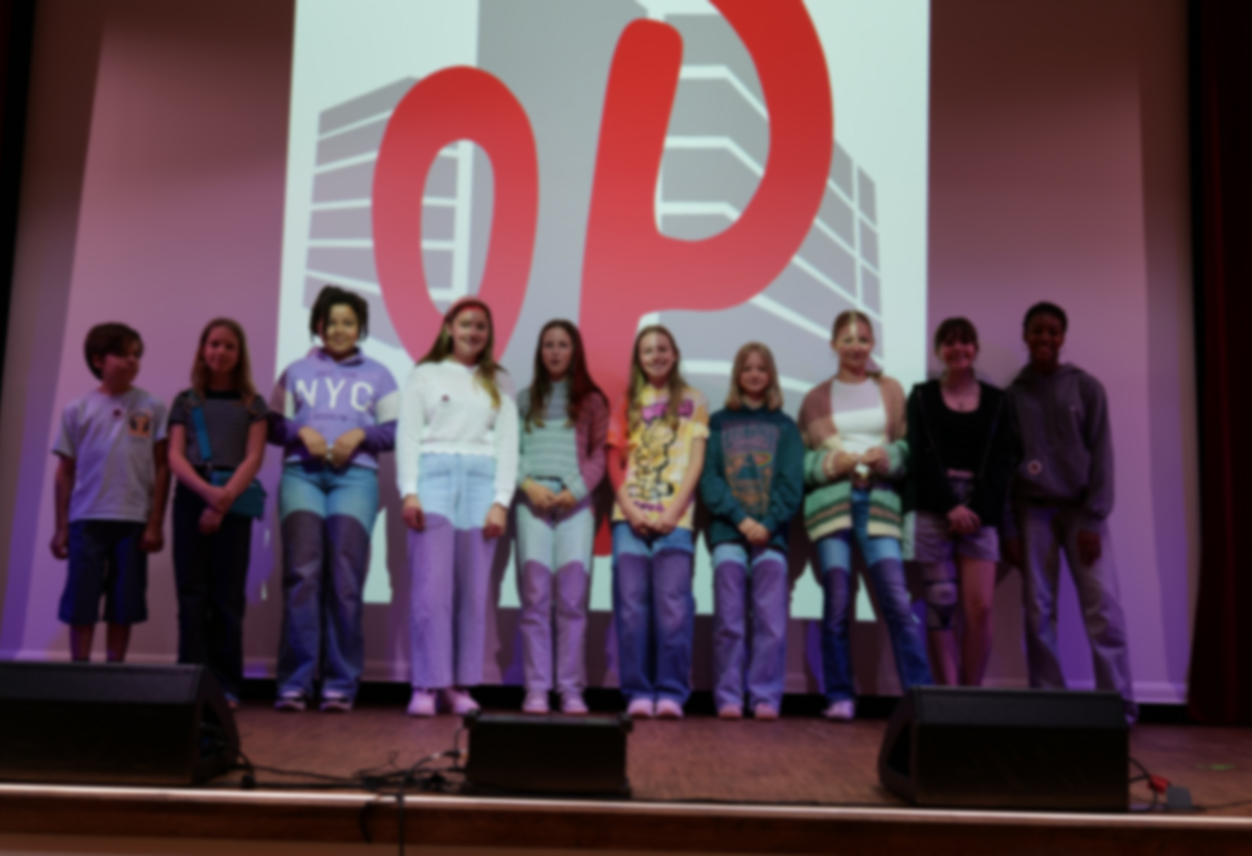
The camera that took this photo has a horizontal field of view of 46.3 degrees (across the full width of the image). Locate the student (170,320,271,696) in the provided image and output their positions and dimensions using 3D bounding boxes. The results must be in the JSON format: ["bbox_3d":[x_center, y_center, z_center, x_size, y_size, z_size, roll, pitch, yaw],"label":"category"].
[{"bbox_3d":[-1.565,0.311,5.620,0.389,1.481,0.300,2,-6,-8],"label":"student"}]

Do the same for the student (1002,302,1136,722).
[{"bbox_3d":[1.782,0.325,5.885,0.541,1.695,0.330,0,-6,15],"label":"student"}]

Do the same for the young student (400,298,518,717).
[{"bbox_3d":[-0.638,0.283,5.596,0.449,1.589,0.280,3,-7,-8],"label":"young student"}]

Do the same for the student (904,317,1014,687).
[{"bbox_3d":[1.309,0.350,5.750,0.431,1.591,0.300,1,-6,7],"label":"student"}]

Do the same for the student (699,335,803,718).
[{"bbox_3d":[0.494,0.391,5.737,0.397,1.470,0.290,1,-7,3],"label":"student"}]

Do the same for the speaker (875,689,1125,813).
[{"bbox_3d":[0.923,0.774,3.634,0.489,0.268,0.440,2,-6,0],"label":"speaker"}]

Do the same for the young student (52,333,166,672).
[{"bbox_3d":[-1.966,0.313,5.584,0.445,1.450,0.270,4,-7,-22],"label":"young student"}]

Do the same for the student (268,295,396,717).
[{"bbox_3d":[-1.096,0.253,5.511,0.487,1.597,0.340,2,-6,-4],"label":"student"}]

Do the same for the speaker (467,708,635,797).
[{"bbox_3d":[-0.177,0.780,3.545,0.383,0.176,0.300,2,-6,0],"label":"speaker"}]

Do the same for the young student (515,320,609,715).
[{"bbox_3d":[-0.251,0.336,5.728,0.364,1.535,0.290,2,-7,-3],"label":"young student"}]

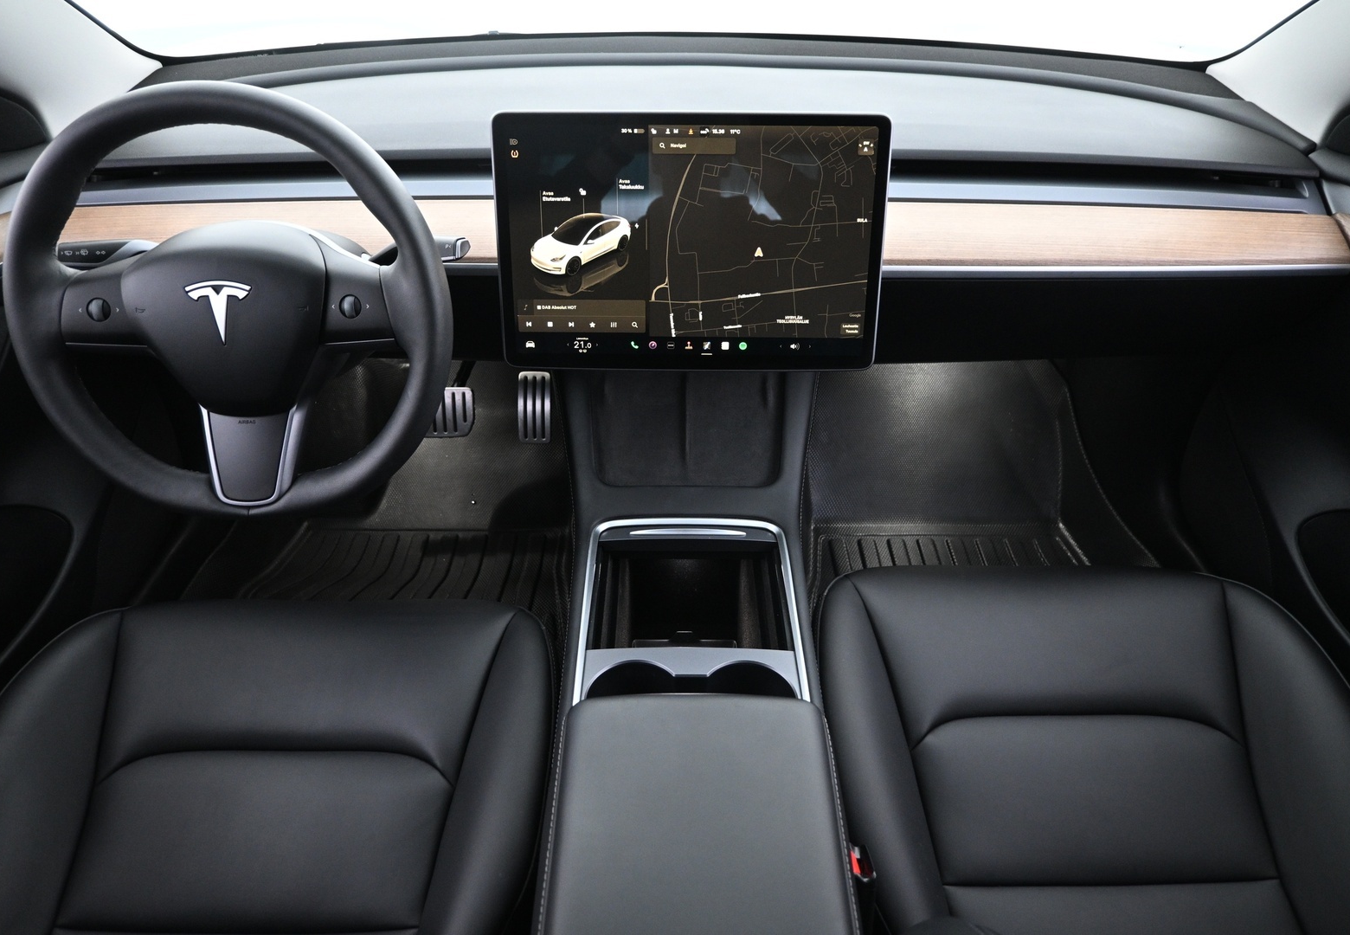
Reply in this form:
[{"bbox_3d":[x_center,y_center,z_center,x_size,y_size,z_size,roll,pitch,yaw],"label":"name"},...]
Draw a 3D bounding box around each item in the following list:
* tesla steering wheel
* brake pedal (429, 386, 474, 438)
[{"bbox_3d":[-0.364,-0.130,0.782,0.367,0.360,0.095,0,16,0],"label":"tesla steering wheel"},{"bbox_3d":[-0.353,-0.085,1.440,0.090,0.080,0.030,0,6,0],"label":"brake pedal"}]

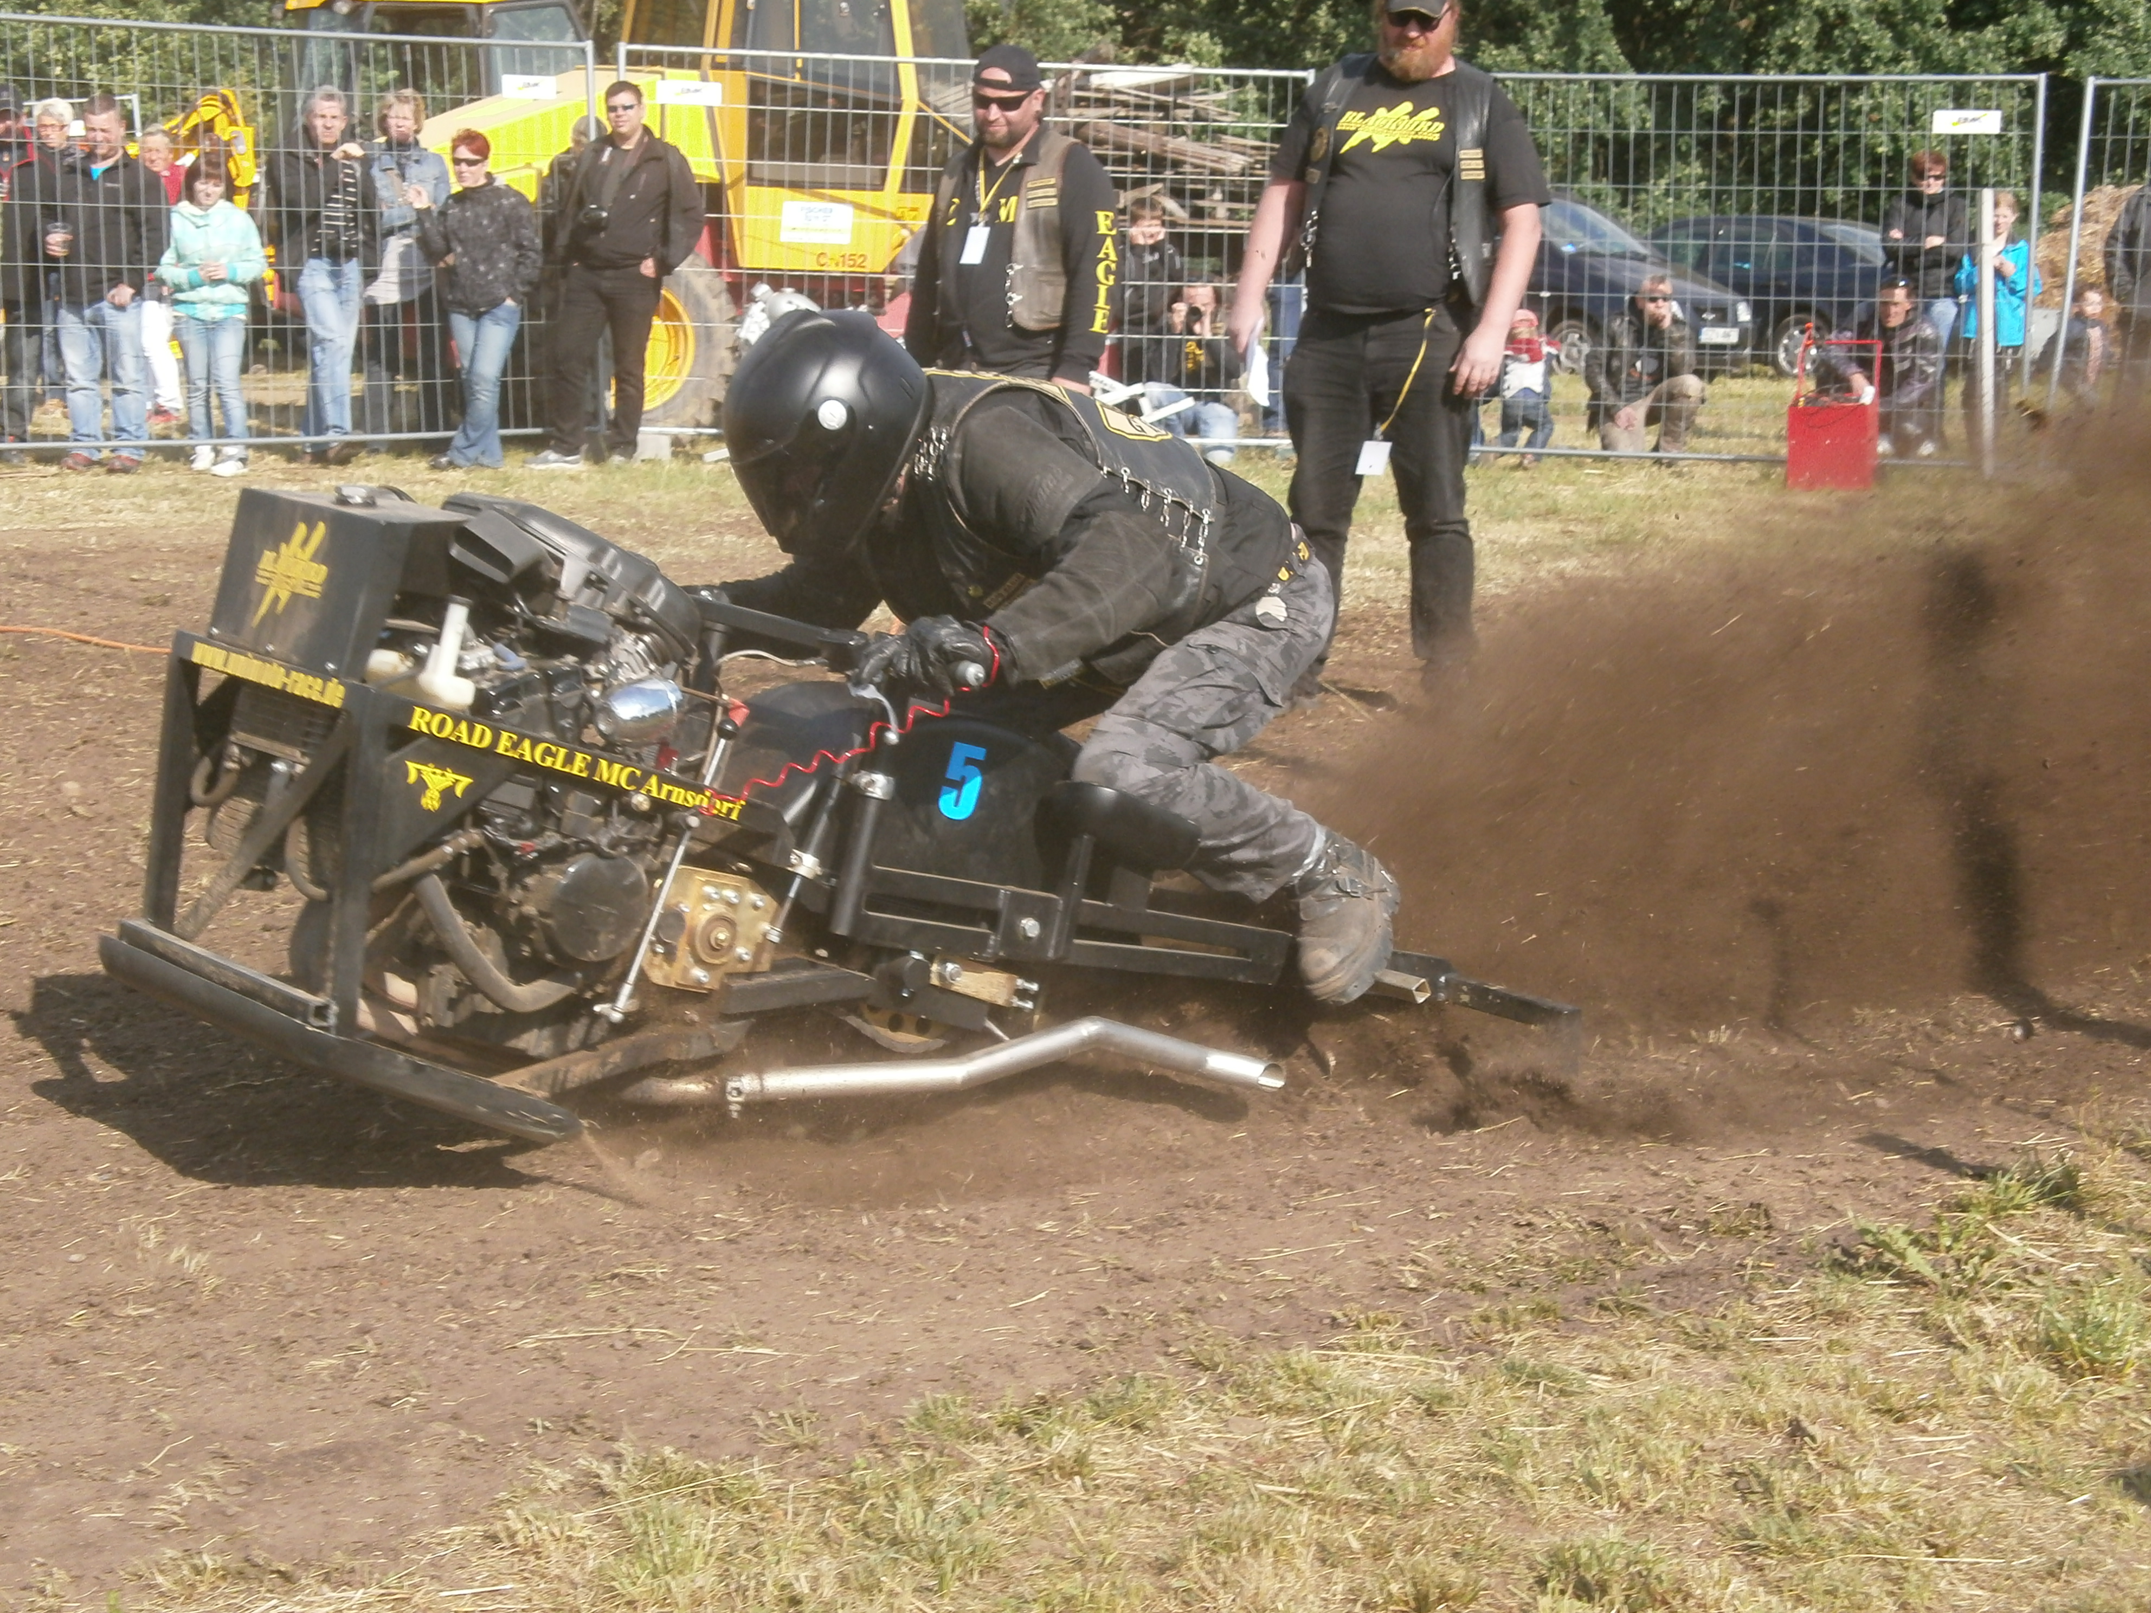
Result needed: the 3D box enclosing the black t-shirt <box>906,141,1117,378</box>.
[{"bbox_3d":[-0.176,-1.453,10.400,0.530,0.640,0.280,5,10,24],"label":"black t-shirt"}]

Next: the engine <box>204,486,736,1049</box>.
[{"bbox_3d":[-0.885,-0.053,5.720,0.620,0.710,0.520,3,6,-37],"label":"engine"}]

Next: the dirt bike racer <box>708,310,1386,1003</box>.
[{"bbox_3d":[-0.031,-0.231,5.760,1.060,0.970,0.700,-5,11,-30],"label":"dirt bike racer"}]

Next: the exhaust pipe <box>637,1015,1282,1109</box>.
[{"bbox_3d":[-0.183,0.370,5.580,0.980,0.120,0.090,-1,10,-12],"label":"exhaust pipe"}]

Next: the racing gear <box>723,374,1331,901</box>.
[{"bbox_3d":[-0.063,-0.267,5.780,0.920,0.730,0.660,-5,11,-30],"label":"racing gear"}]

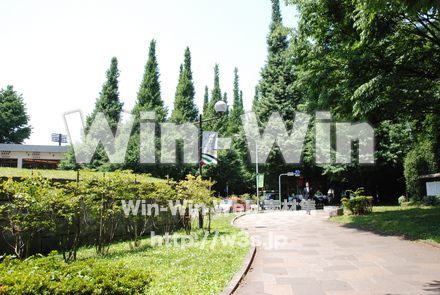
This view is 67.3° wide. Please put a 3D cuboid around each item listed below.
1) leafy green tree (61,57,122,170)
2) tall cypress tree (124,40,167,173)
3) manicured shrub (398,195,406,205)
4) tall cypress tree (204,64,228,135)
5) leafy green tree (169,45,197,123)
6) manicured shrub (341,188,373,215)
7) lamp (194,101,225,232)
[{"bbox_3d":[-16.885,-2.812,44.128,8.000,19.290,8.000,0,-7,0],"label":"leafy green tree"},{"bbox_3d":[-10.838,-4.380,49.423,6.600,24.320,6.600,0,-7,0],"label":"tall cypress tree"},{"bbox_3d":[14.077,4.026,25.500,0.620,0.780,0.600,0,-6,0],"label":"manicured shrub"},{"bbox_3d":[-0.640,-3.047,60.473,5.400,25.190,5.400,0,-7,0],"label":"tall cypress tree"},{"bbox_3d":[-5.523,-4.308,54.509,6.000,25.790,6.000,0,-7,0],"label":"leafy green tree"},{"bbox_3d":[7.076,2.803,17.100,1.680,1.330,1.500,0,-6,0],"label":"manicured shrub"},{"bbox_3d":[-0.356,0.588,12.380,1.150,4.790,0.450,0,-7,0],"label":"lamp"}]

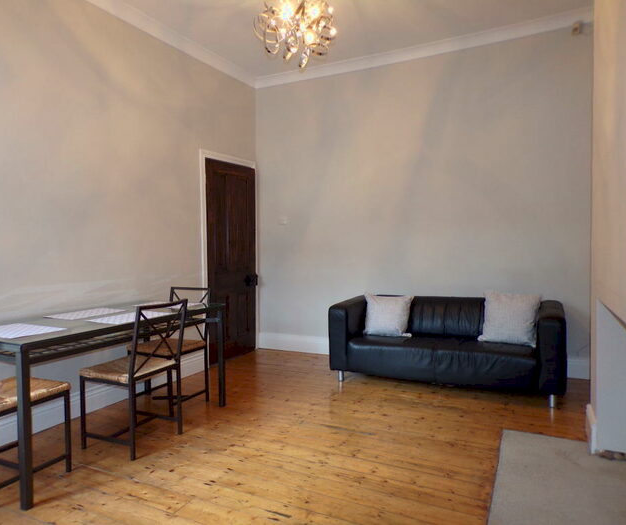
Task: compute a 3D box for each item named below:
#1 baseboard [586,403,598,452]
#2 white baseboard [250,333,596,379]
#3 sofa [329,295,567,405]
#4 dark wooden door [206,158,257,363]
[{"bbox_3d":[1.625,0.969,2.829,0.030,0.168,0.365,0,2,27],"label":"baseboard"},{"bbox_3d":[0.899,0.922,4.888,3.420,0.170,0.025,0,2,27],"label":"white baseboard"},{"bbox_3d":[1.148,0.685,4.164,1.810,0.675,0.900,0,2,27],"label":"sofa"},{"bbox_3d":[-0.879,-0.015,5.205,0.055,2.066,0.807,0,2,27],"label":"dark wooden door"}]

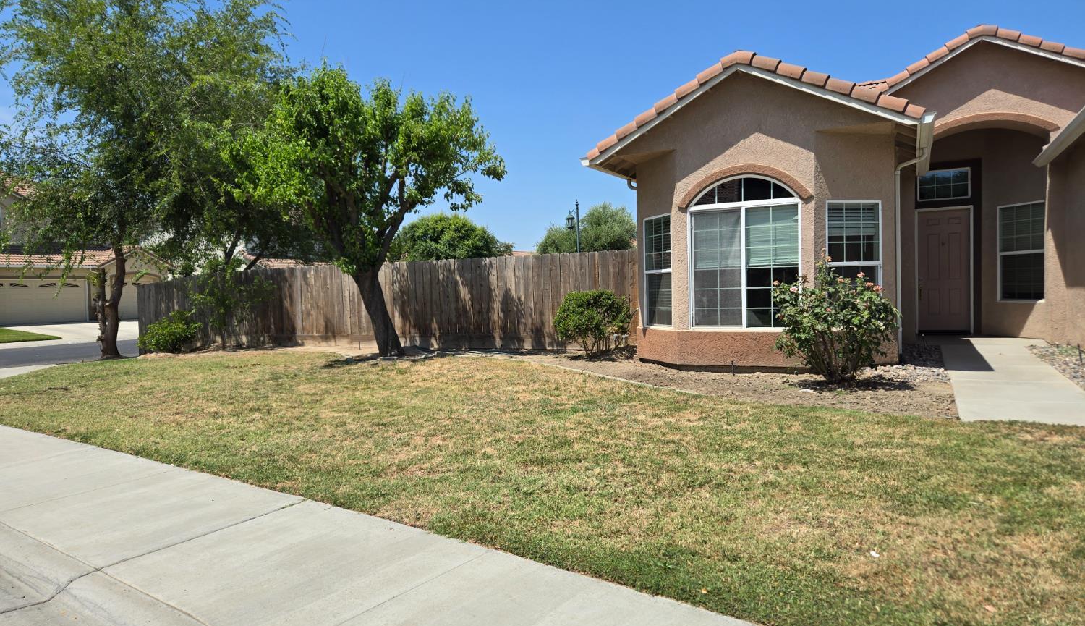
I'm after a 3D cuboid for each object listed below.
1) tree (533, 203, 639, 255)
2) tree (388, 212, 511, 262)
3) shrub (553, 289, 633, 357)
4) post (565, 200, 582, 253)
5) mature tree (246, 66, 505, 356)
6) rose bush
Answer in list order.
[{"bbox_3d":[2.407,-2.759,39.000,5.600,6.450,5.300,-1,1,0],"label":"tree"},{"bbox_3d":[-3.968,-1.743,30.000,5.200,4.944,5.000,-1,1,0],"label":"tree"},{"bbox_3d":[0.853,0.154,12.200,1.320,1.083,1.200,-1,1,0],"label":"shrub"},{"bbox_3d":[1.502,-2.433,35.000,0.820,6.039,0.450,0,2,31],"label":"post"},{"bbox_3d":[-3.357,-1.998,14.100,5.150,5.637,4.700,-1,1,0],"label":"mature tree"},{"bbox_3d":[3.585,0.083,8.800,1.450,1.542,1.350,-1,1,0],"label":"rose bush"}]

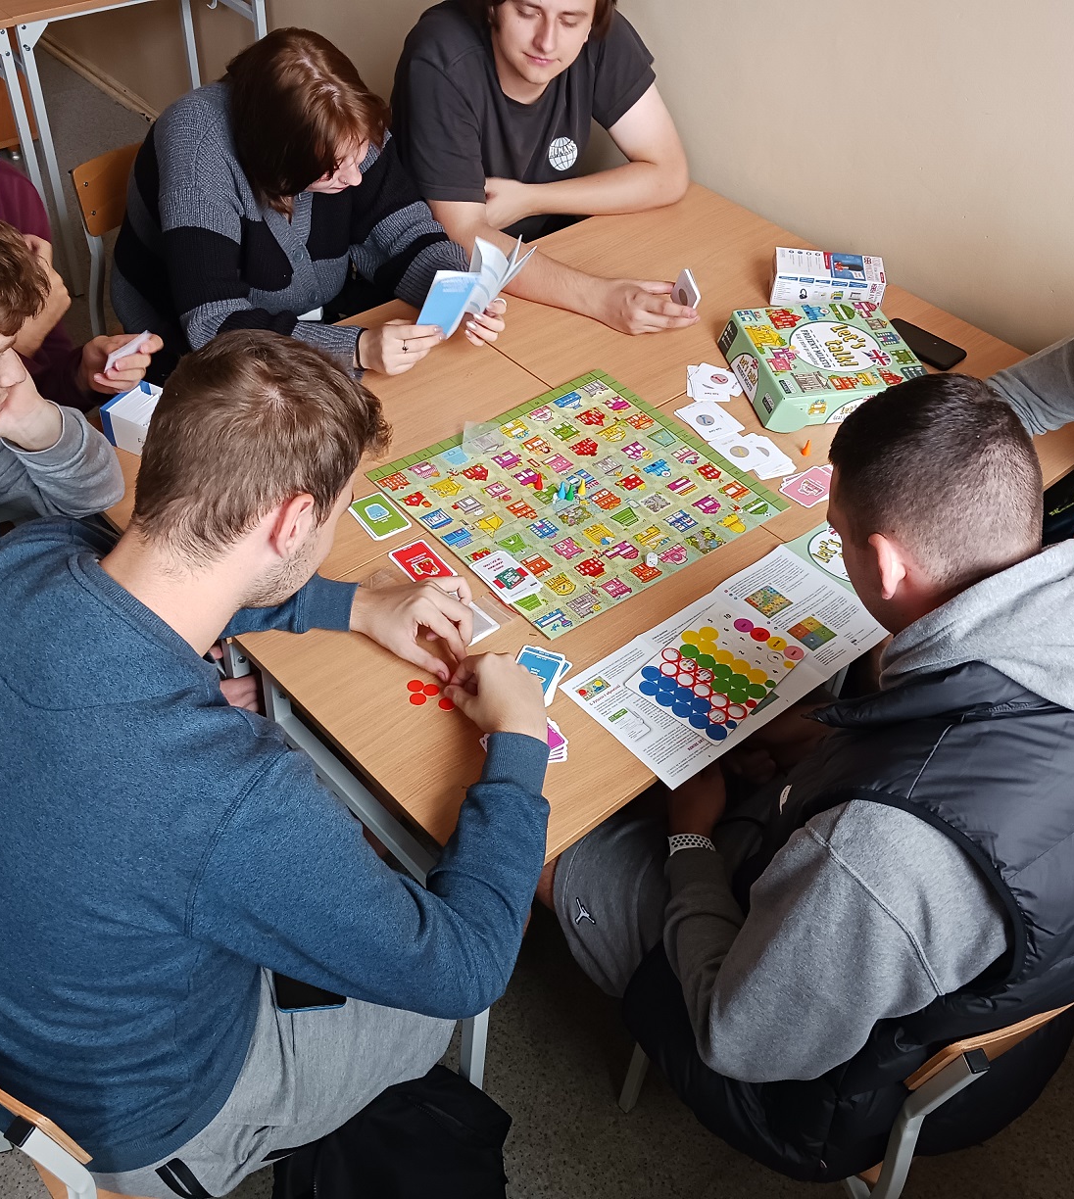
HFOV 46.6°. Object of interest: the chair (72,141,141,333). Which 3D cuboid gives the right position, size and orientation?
[{"bbox_3d":[-0.600,-0.501,2.610,0.410,0.810,0.480,-31,52,-28],"label":"chair"}]

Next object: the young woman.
[{"bbox_3d":[-0.447,-0.456,2.321,0.550,1.150,0.900,-26,50,-24],"label":"young woman"}]

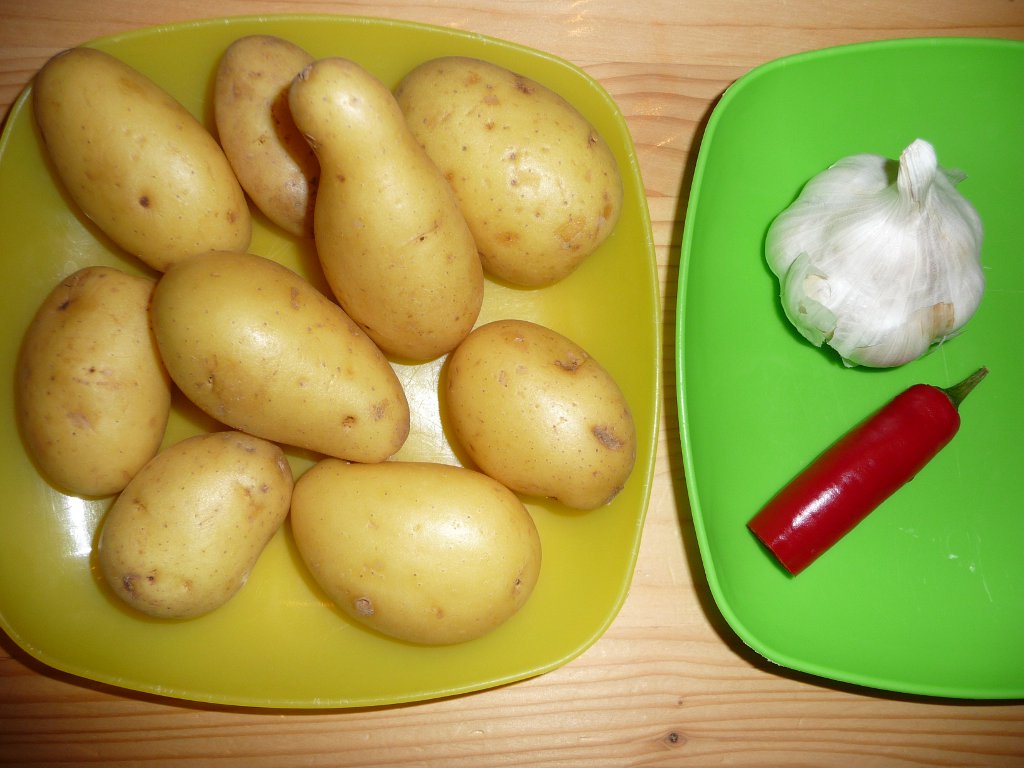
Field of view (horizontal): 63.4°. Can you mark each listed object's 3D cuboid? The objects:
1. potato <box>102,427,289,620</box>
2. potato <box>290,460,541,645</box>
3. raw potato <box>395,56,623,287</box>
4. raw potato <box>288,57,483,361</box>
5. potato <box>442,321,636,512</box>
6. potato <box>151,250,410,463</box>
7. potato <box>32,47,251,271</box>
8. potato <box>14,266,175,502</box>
[{"bbox_3d":[-0.086,0.038,0.229,0.042,0.038,0.057,43,85,0],"label":"potato"},{"bbox_3d":[-0.026,0.044,0.230,0.072,0.043,0.049,21,85,-1],"label":"potato"},{"bbox_3d":[-0.003,-0.059,0.233,0.072,0.047,0.054,39,85,0],"label":"raw potato"},{"bbox_3d":[-0.035,-0.046,0.229,0.042,0.040,0.087,-23,103,-4],"label":"raw potato"},{"bbox_3d":[0.008,0.009,0.236,0.063,0.039,0.042,44,85,1],"label":"potato"},{"bbox_3d":[-0.062,-0.007,0.226,0.079,0.039,0.042,36,85,-5],"label":"potato"},{"bbox_3d":[-0.102,-0.061,0.229,0.039,0.037,0.070,-40,97,-5],"label":"potato"},{"bbox_3d":[-0.116,-0.001,0.230,0.039,0.036,0.064,2,86,-3],"label":"potato"}]

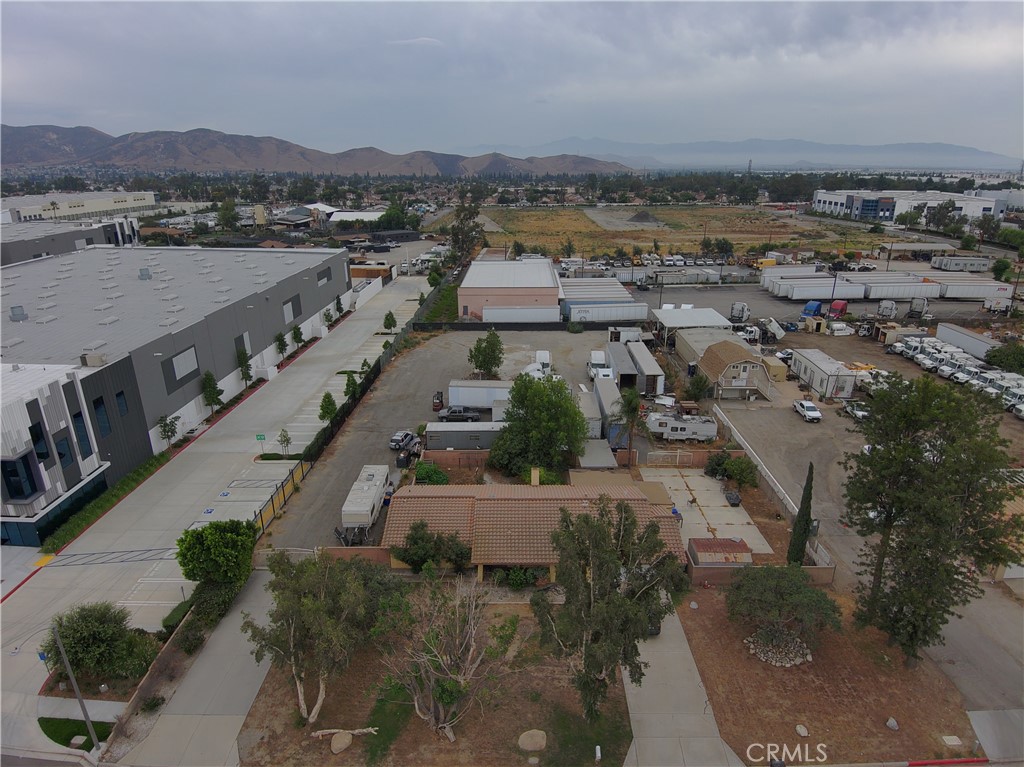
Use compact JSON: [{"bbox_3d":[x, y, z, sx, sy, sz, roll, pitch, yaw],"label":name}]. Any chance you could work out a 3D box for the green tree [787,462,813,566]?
[{"bbox_3d":[22.854,10.485,48.570,1.600,9.600,1.600,0,19,0],"label":"green tree"}]

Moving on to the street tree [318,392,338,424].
[{"bbox_3d":[-21.302,3.311,72.342,2.300,4.750,2.300,0,19,0],"label":"street tree"}]

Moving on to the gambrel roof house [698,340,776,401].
[{"bbox_3d":[32.300,-1.750,89.557,8.000,5.700,11.400,0,19,0],"label":"gambrel roof house"}]

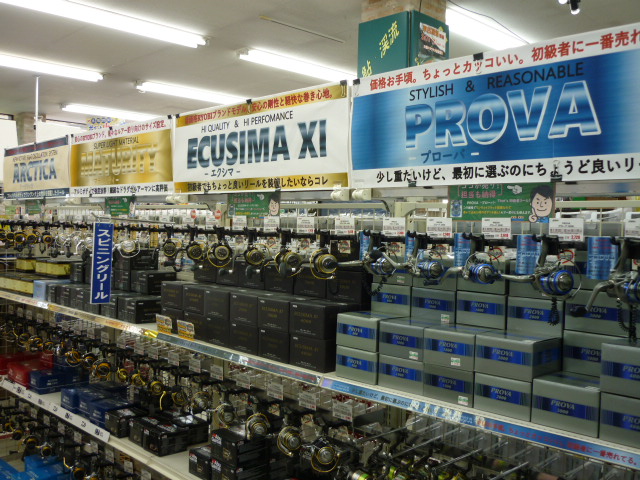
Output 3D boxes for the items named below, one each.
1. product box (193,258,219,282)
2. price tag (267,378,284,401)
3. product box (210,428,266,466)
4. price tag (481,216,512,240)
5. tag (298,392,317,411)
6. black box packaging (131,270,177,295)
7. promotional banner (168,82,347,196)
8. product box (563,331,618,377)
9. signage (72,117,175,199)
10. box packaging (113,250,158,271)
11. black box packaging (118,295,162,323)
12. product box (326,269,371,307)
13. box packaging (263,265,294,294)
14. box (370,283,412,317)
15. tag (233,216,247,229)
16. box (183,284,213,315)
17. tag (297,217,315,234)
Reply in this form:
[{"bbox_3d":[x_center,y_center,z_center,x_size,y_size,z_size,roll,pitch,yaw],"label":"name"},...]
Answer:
[{"bbox_3d":[-0.381,0.114,2.335,0.138,0.087,0.138,2,2,44],"label":"product box"},{"bbox_3d":[-0.150,0.508,2.056,0.077,0.049,0.006,3,3,43],"label":"price tag"},{"bbox_3d":[-0.285,0.722,2.146,0.145,0.088,0.128,2,3,43],"label":"product box"},{"bbox_3d":[0.394,-0.025,1.362,0.069,0.045,0.006,2,3,43],"label":"price tag"},{"bbox_3d":[-0.038,0.516,1.952,0.077,0.049,0.006,3,3,43],"label":"tag"},{"bbox_3d":[-0.745,0.188,2.731,0.152,0.092,0.137,2,2,44],"label":"black box packaging"},{"bbox_3d":[-0.244,-0.319,2.093,0.897,0.310,0.010,3,3,43],"label":"promotional banner"},{"bbox_3d":[0.668,0.260,1.425,0.138,0.096,0.143,3,3,43],"label":"product box"},{"bbox_3d":[-0.904,-0.348,2.708,0.910,0.309,0.012,2,3,43],"label":"signage"},{"bbox_3d":[-0.860,0.090,2.860,0.145,0.088,0.141,3,3,43],"label":"box packaging"},{"bbox_3d":[-0.732,0.285,2.512,0.152,0.088,0.138,2,2,44],"label":"black box packaging"},{"bbox_3d":[0.114,0.142,1.933,0.143,0.097,0.113,2,3,43],"label":"product box"},{"bbox_3d":[-0.086,0.128,2.053,0.138,0.087,0.138,2,2,44],"label":"box packaging"},{"bbox_3d":[0.253,0.171,1.812,0.138,0.084,0.143,3,3,43],"label":"box"},{"bbox_3d":[-0.255,-0.054,1.960,0.067,0.043,0.005,2,2,44],"label":"tag"},{"bbox_3d":[-0.418,0.220,2.274,0.142,0.098,0.113,2,3,43],"label":"box"},{"bbox_3d":[-0.039,-0.042,1.753,0.069,0.045,0.005,2,2,44],"label":"tag"}]

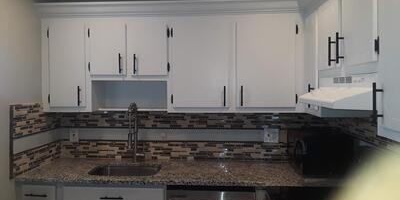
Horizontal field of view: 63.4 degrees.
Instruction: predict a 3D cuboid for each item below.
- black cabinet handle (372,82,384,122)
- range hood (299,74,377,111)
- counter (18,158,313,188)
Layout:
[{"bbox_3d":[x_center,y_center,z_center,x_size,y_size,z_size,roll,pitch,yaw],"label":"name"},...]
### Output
[{"bbox_3d":[0.641,0.012,1.162,0.038,0.150,0.012,0,2,5],"label":"black cabinet handle"},{"bbox_3d":[0.793,-0.045,1.625,0.455,0.147,0.763,0,2,5],"label":"range hood"},{"bbox_3d":[-0.160,0.543,2.480,2.243,0.033,0.655,0,2,5],"label":"counter"}]

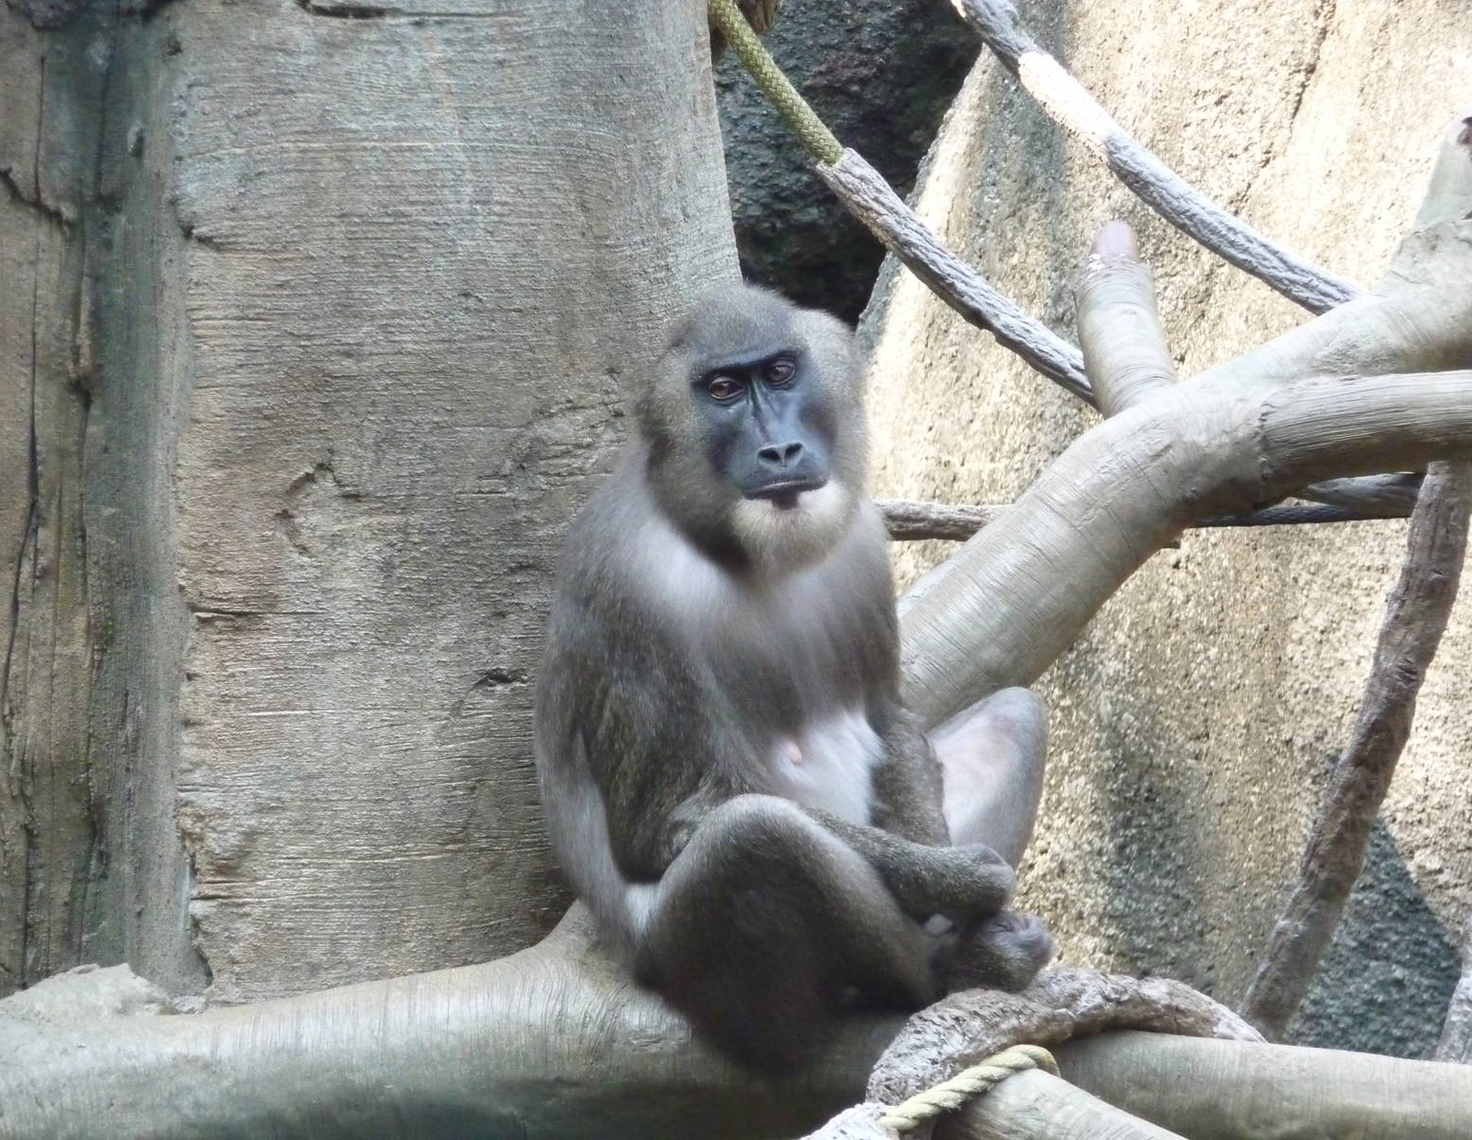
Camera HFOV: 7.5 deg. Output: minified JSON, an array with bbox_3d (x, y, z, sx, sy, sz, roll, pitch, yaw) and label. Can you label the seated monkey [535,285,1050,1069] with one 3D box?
[{"bbox_3d":[0.042,0.075,7.900,0.330,0.550,0.360,1,-2,-35],"label":"seated monkey"}]

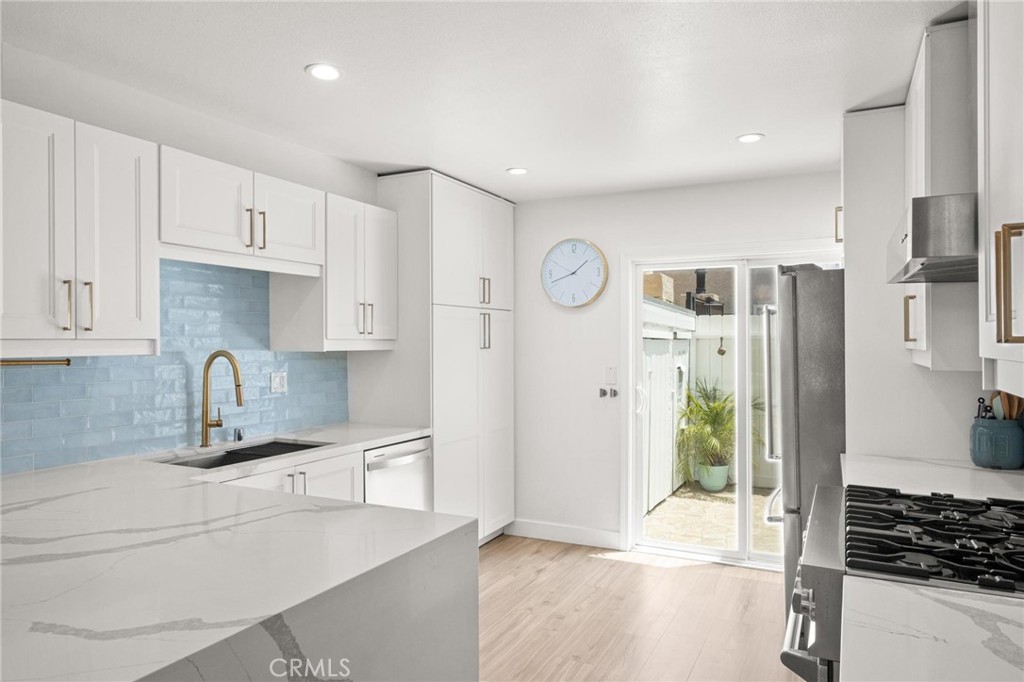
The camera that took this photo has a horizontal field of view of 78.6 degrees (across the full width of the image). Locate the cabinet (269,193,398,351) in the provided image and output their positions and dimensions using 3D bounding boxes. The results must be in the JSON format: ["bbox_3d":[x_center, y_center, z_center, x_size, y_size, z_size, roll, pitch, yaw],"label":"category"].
[{"bbox_3d":[-1.012,-0.358,3.613,0.420,0.828,0.587,0,0,28],"label":"cabinet"}]

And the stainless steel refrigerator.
[{"bbox_3d":[1.806,0.538,3.111,0.845,1.769,0.910,0,0,28],"label":"stainless steel refrigerator"}]

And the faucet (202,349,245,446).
[{"bbox_3d":[-1.383,0.278,3.029,0.270,0.473,0.115,0,0,28],"label":"faucet"}]

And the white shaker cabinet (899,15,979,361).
[{"bbox_3d":[1.680,-0.467,2.233,0.408,1.115,0.665,0,0,28],"label":"white shaker cabinet"}]

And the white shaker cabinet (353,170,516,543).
[{"bbox_3d":[-0.512,0.215,4.299,0.660,2.440,1.090,0,0,28],"label":"white shaker cabinet"}]

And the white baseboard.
[{"bbox_3d":[0.347,1.374,4.478,0.900,0.115,0.018,0,0,28],"label":"white baseboard"}]

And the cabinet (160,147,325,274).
[{"bbox_3d":[-1.357,-0.553,2.955,0.415,0.440,0.893,0,0,28],"label":"cabinet"}]

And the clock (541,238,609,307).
[{"bbox_3d":[0.435,-0.483,4.391,0.482,0.478,0.046,0,0,28],"label":"clock"}]

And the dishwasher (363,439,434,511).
[{"bbox_3d":[-0.870,0.989,3.537,0.625,0.850,0.585,0,0,28],"label":"dishwasher"}]

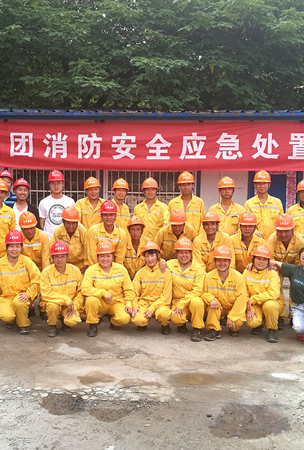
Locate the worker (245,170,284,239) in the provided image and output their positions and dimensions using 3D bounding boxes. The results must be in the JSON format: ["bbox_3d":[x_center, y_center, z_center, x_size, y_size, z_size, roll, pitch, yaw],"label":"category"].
[{"bbox_3d":[1.365,0.260,5.730,0.520,1.850,0.320,2,4,8],"label":"worker"}]

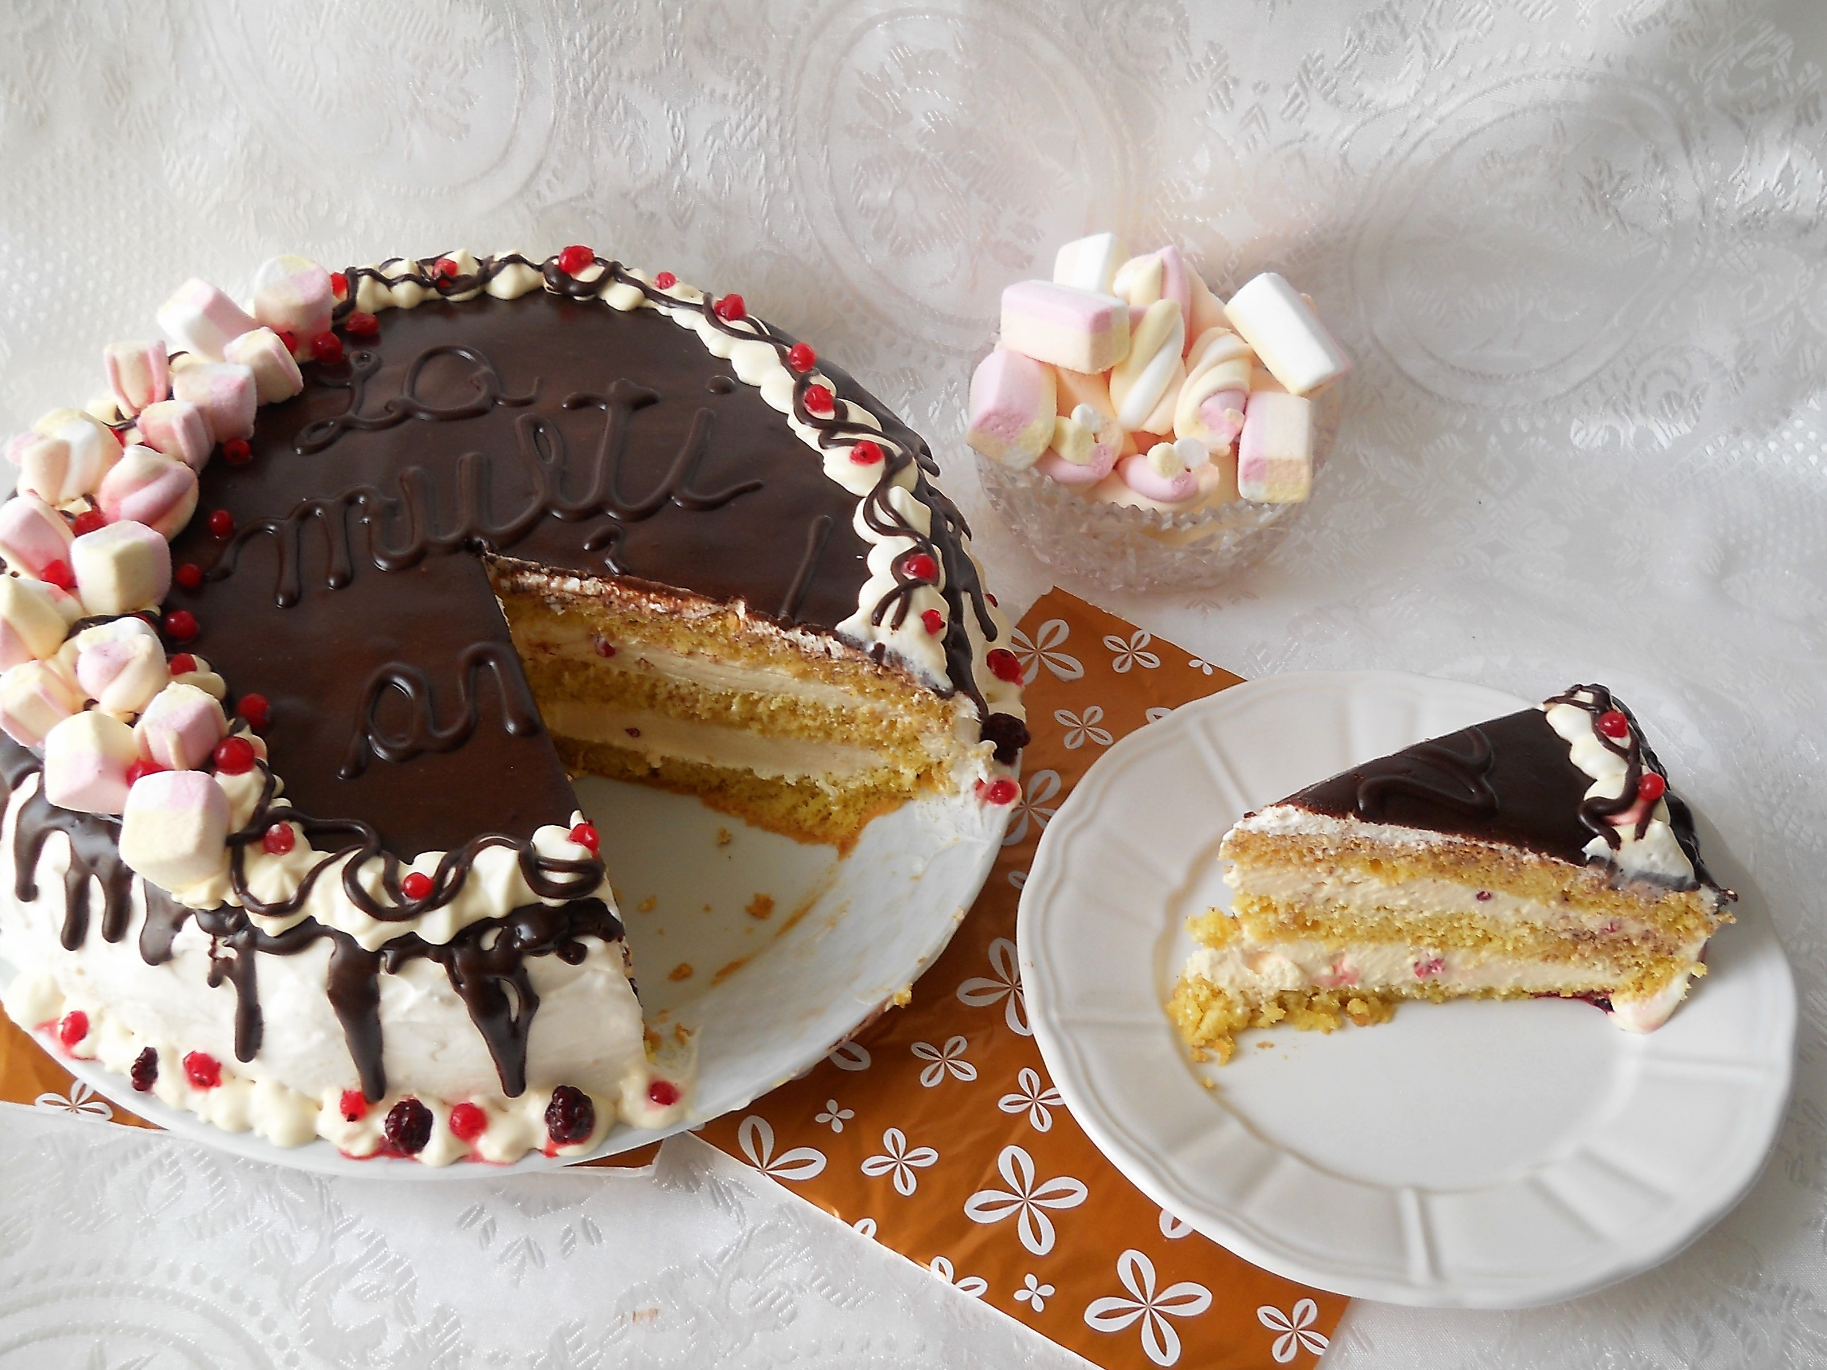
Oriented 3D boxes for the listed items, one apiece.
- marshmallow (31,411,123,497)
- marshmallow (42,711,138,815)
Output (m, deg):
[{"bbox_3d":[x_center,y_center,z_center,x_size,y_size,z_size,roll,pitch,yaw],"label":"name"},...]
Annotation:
[{"bbox_3d":[-0.222,-0.061,0.572,0.022,0.020,0.020,0,48,0],"label":"marshmallow"},{"bbox_3d":[-0.209,0.020,0.551,0.018,0.018,0.018,-27,62,17],"label":"marshmallow"}]

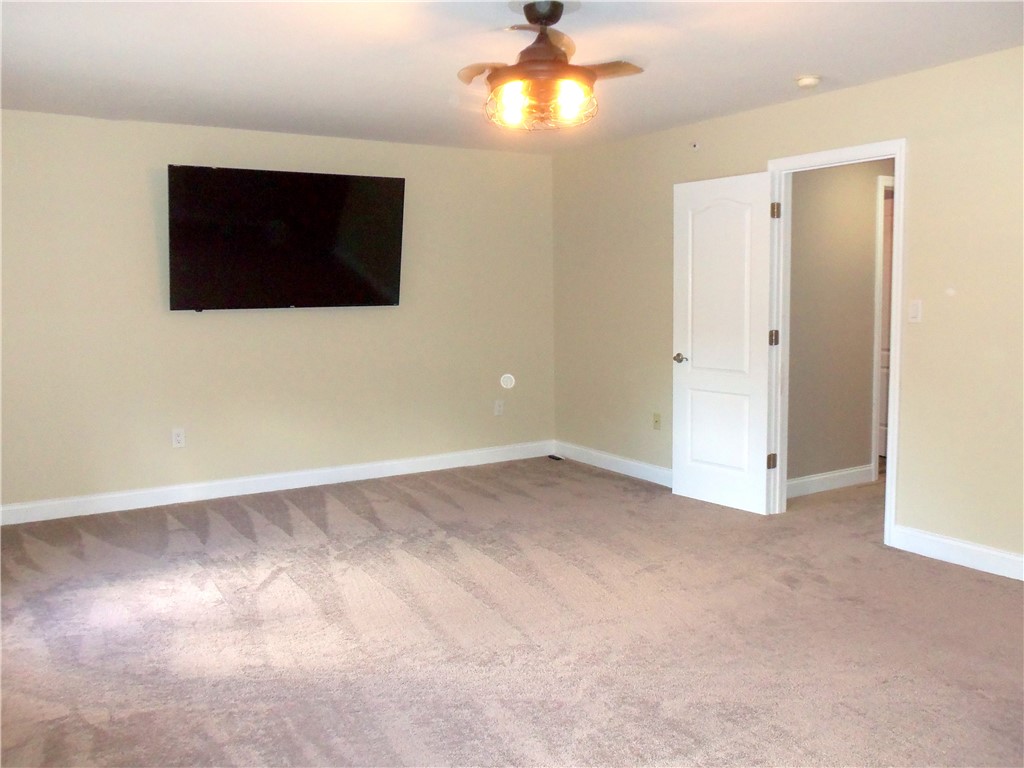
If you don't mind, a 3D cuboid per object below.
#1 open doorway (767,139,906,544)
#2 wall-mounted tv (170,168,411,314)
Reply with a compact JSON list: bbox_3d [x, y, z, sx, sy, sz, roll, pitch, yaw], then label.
[{"bbox_3d":[1.820,-0.230,4.682,0.145,2.116,0.885,-4,7,-32],"label":"open doorway"},{"bbox_3d":[-1.481,-0.963,5.595,1.575,0.905,0.070,-4,17,-32],"label":"wall-mounted tv"}]

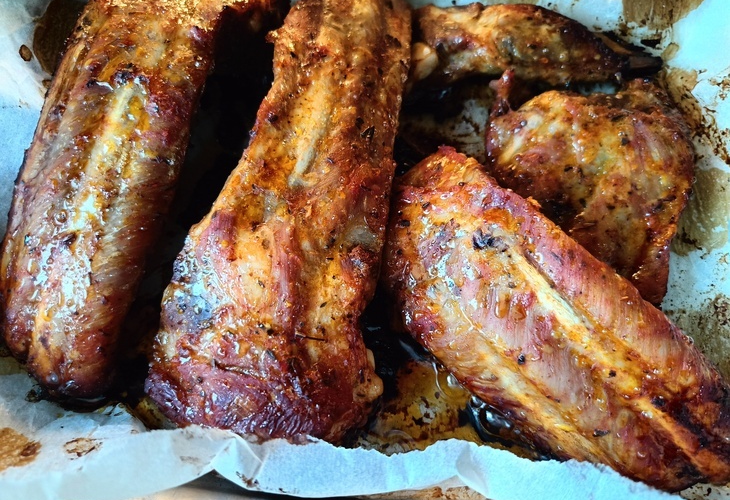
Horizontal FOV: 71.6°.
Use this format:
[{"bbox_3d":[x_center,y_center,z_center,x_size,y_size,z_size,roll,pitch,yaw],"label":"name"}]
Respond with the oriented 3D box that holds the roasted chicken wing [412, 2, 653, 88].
[{"bbox_3d":[0.105,-0.126,0.315,0.147,0.037,0.043,6,69,2],"label":"roasted chicken wing"}]

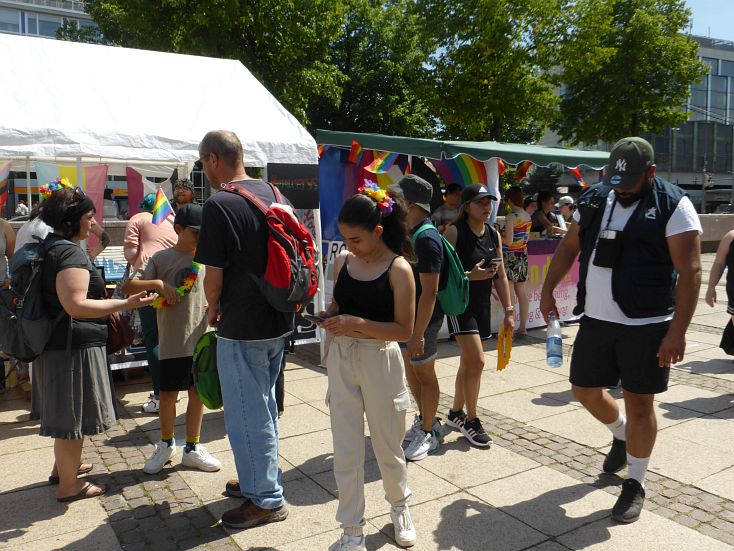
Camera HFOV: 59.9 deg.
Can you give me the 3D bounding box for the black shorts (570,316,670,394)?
[{"bbox_3d":[1.252,0.354,3.130,0.440,0.410,0.320,5,8,41],"label":"black shorts"}]

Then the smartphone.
[{"bbox_3d":[-0.197,0.171,2.530,0.075,0.010,0.150,5,-6,45],"label":"smartphone"}]

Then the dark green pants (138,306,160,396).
[{"bbox_3d":[-1.530,0.441,4.760,0.310,0.920,0.340,4,8,41],"label":"dark green pants"}]

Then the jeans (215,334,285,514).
[{"bbox_3d":[-0.558,0.624,3.050,0.340,0.940,0.420,0,6,10],"label":"jeans"}]

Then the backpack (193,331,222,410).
[{"bbox_3d":[-0.799,0.485,3.250,0.270,0.420,0.190,3,7,33],"label":"backpack"}]

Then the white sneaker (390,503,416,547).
[{"bbox_3d":[0.161,1.120,2.930,0.098,0.110,0.270,0,6,-5],"label":"white sneaker"}]

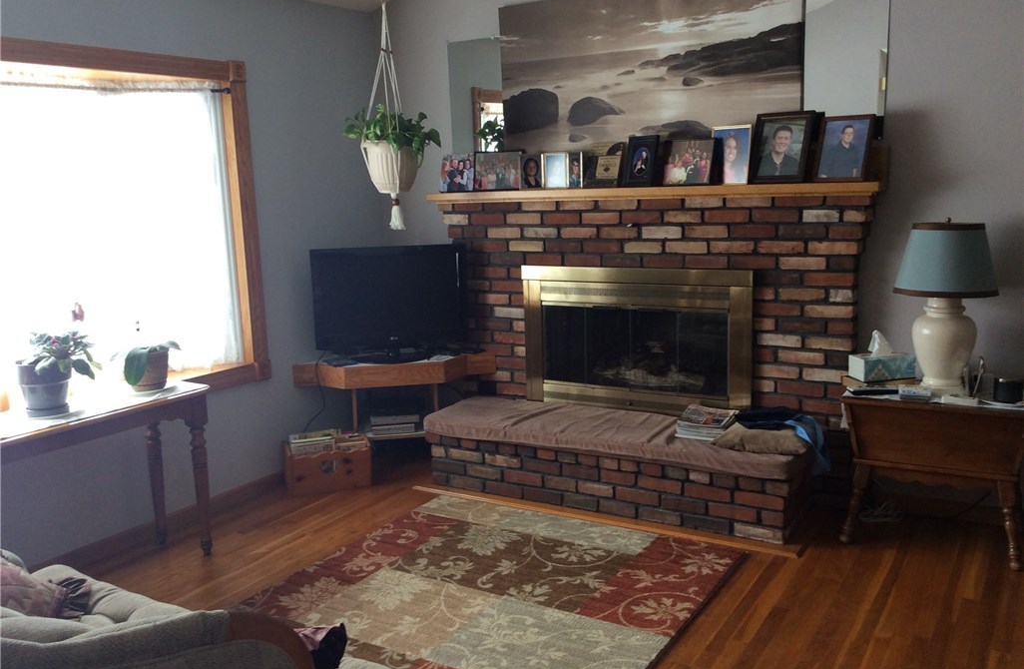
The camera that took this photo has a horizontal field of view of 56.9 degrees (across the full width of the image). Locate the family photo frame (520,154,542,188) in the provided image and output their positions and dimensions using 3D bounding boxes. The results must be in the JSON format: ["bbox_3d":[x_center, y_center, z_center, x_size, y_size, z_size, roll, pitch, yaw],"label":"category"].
[{"bbox_3d":[0.098,-0.811,4.732,0.130,0.178,0.030,4,6,31],"label":"family photo frame"}]

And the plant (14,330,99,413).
[{"bbox_3d":[-1.744,0.146,3.636,0.295,0.320,0.270,-7,11,-26],"label":"plant"}]

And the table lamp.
[{"bbox_3d":[1.733,-0.109,3.791,0.420,0.695,0.420,4,11,31],"label":"table lamp"}]

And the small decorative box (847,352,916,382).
[{"bbox_3d":[1.561,0.137,3.986,0.238,0.093,0.122,-4,10,-11],"label":"small decorative box"}]

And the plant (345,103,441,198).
[{"bbox_3d":[-0.530,-0.811,4.149,0.420,0.387,0.390,-3,10,-7],"label":"plant"}]

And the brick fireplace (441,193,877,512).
[{"bbox_3d":[0.524,0.054,4.478,2.252,1.465,0.605,4,11,31],"label":"brick fireplace"}]

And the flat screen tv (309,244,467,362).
[{"bbox_3d":[-0.645,-0.168,5.001,0.800,0.585,0.200,-3,10,-6],"label":"flat screen tv"}]

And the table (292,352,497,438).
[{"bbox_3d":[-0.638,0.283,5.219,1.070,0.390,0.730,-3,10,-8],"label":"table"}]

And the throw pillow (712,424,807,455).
[{"bbox_3d":[1.091,0.431,4.052,0.400,0.100,0.340,3,11,27],"label":"throw pillow"}]

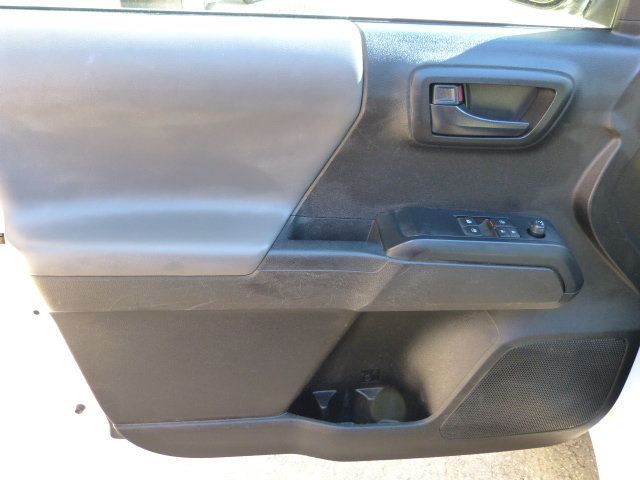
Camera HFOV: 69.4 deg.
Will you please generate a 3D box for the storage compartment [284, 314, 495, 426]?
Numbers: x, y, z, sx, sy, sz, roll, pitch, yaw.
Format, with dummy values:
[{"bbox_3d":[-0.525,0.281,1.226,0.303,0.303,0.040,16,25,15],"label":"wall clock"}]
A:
[{"bbox_3d":[0.106,0.204,0.718,0.295,0.220,0.085,-2,31,-3],"label":"storage compartment"}]

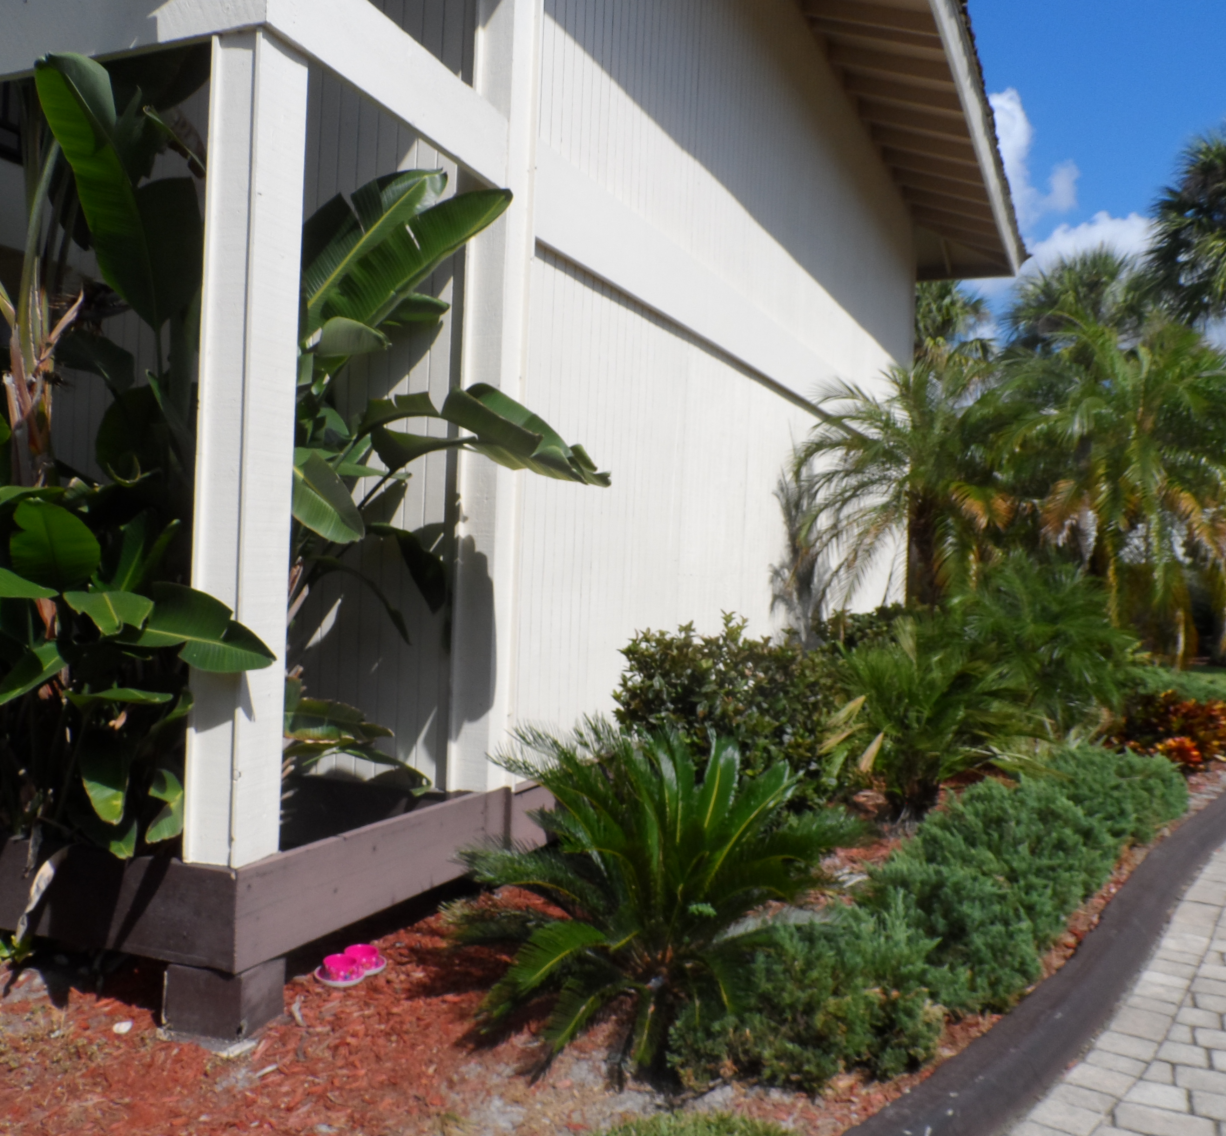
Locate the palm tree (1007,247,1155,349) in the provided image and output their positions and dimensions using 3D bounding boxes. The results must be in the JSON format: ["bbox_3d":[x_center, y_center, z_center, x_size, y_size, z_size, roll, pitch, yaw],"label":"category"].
[{"bbox_3d":[9.953,-2.397,22.063,3.300,8.900,3.300,2,-1,0],"label":"palm tree"}]

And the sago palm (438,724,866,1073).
[{"bbox_3d":[0.112,0.918,3.183,1.200,0.900,1.100,2,-1,0],"label":"sago palm"}]

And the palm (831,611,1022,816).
[{"bbox_3d":[1.833,0.872,6.186,1.150,1.220,1.120,2,-1,0],"label":"palm"}]

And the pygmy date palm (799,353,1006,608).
[{"bbox_3d":[2.134,0.016,7.454,1.750,3.000,1.700,2,-1,0],"label":"pygmy date palm"}]

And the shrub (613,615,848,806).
[{"bbox_3d":[0.619,0.838,5.136,0.950,1.170,1.450,1,-1,25],"label":"shrub"}]

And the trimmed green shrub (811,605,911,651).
[{"bbox_3d":[1.673,0.892,6.936,0.850,1.200,0.900,1,-1,25],"label":"trimmed green shrub"}]

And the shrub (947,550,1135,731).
[{"bbox_3d":[3.197,0.732,7.790,1.350,1.650,1.300,2,-1,0],"label":"shrub"}]

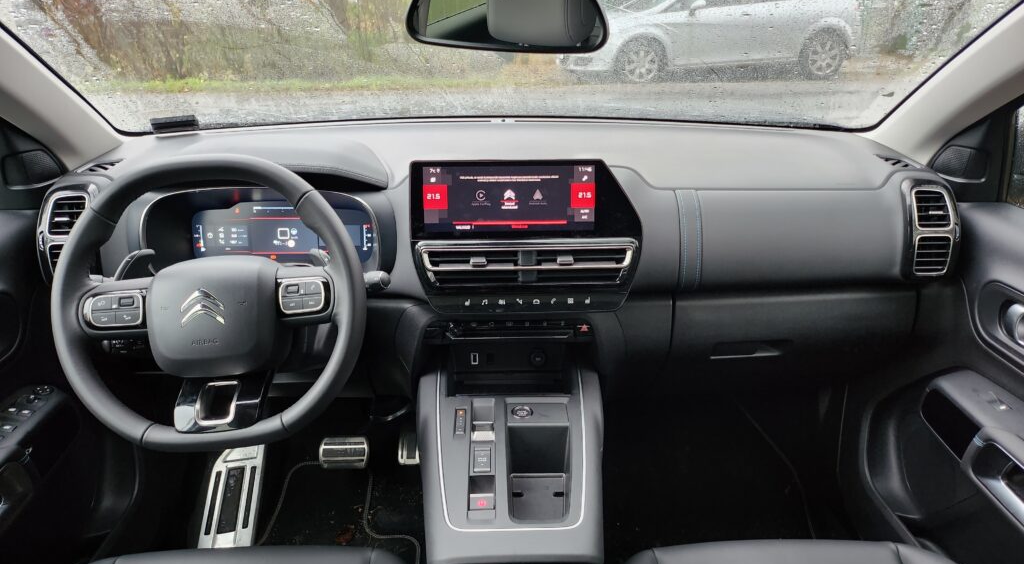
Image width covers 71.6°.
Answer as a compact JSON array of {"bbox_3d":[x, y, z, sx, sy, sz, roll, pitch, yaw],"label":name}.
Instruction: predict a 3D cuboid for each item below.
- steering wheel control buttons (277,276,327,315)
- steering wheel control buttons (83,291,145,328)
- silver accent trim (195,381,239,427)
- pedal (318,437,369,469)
[{"bbox_3d":[-0.251,0.017,0.850,0.059,0.043,0.013,-3,0,2],"label":"steering wheel control buttons"},{"bbox_3d":[-0.476,0.034,0.850,0.067,0.043,0.014,-3,0,-6],"label":"steering wheel control buttons"},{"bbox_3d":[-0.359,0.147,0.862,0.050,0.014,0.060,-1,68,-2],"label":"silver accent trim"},{"bbox_3d":[-0.323,0.327,1.360,0.096,0.062,0.025,0,-10,-1],"label":"pedal"}]

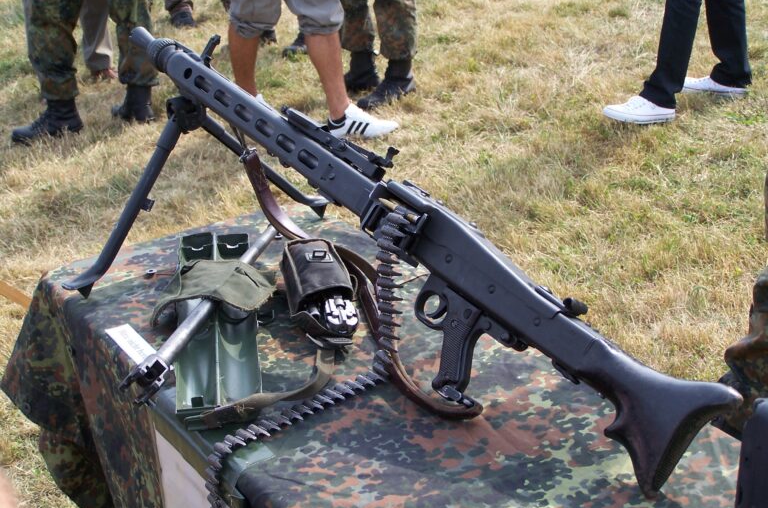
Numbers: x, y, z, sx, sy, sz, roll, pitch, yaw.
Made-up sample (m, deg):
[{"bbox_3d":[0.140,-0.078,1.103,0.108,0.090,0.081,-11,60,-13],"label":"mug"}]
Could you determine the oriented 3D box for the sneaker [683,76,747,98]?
[{"bbox_3d":[1.357,-0.708,6.131,0.283,0.100,0.100,3,22,5],"label":"sneaker"}]

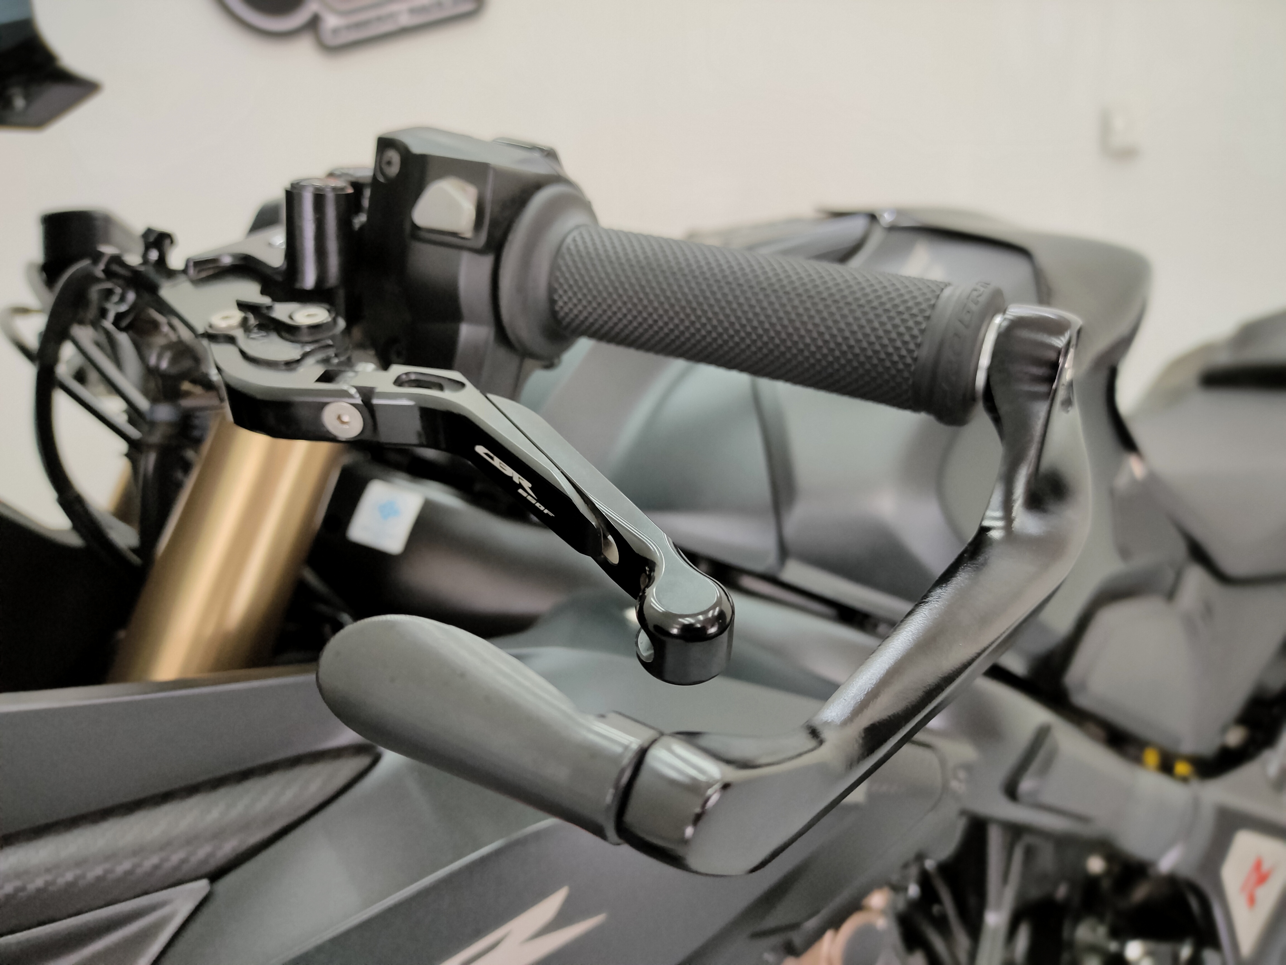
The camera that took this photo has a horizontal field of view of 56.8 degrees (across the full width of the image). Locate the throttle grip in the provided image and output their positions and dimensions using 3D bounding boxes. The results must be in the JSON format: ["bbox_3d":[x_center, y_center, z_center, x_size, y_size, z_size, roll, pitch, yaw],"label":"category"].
[{"bbox_3d":[0.032,-0.043,0.306,0.119,0.034,0.034,16,39,30],"label":"throttle grip"}]

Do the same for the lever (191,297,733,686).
[{"bbox_3d":[-0.043,-0.007,0.271,0.172,0.020,0.037,27,44,33],"label":"lever"}]

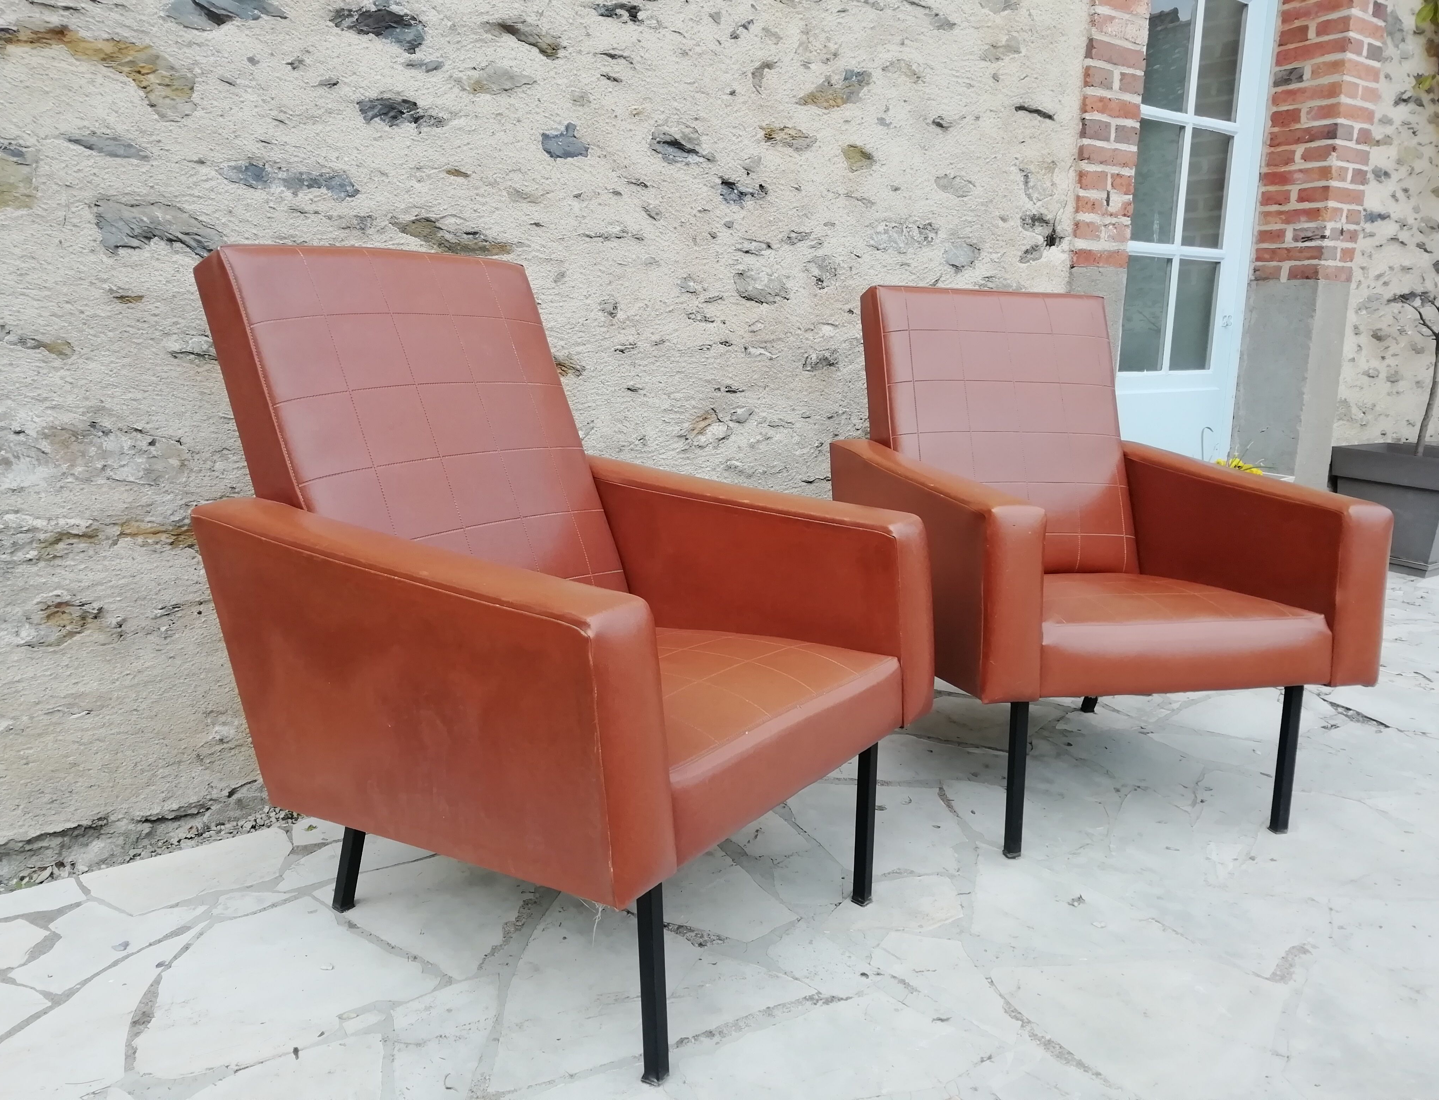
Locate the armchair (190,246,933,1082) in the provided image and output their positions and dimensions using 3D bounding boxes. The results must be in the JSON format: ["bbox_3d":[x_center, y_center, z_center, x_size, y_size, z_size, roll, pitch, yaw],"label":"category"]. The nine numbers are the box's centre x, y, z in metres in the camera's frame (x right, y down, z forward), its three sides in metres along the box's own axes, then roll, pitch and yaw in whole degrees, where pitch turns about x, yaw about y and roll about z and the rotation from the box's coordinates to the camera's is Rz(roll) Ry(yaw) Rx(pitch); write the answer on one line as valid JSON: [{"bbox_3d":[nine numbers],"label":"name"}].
[{"bbox_3d":[-0.210,0.058,1.473,0.790,0.865,0.690,10,15,34],"label":"armchair"}]

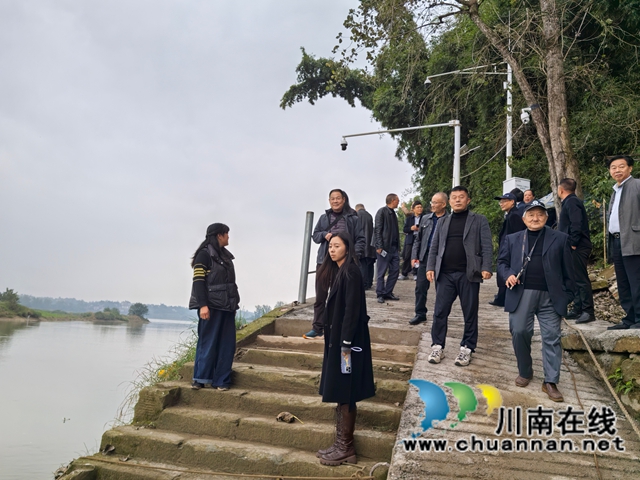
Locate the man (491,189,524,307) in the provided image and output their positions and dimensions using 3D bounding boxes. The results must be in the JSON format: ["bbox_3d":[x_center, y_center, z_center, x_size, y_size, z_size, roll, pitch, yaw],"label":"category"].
[{"bbox_3d":[2.842,0.136,7.591,0.450,1.710,0.500,8,-10,-20],"label":"man"}]

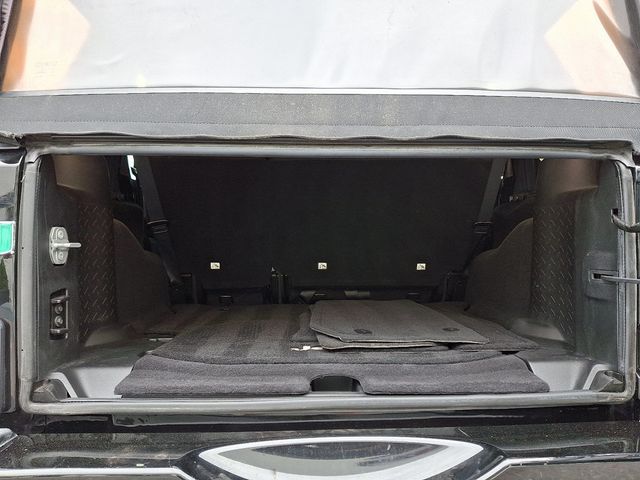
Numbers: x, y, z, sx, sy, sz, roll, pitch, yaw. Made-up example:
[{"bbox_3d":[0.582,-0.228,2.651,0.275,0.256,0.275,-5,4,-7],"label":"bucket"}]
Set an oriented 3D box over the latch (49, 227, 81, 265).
[{"bbox_3d":[-0.524,0.012,0.955,0.039,0.077,0.054,0,3,4],"label":"latch"}]

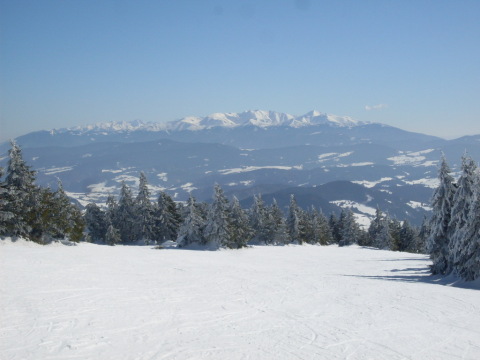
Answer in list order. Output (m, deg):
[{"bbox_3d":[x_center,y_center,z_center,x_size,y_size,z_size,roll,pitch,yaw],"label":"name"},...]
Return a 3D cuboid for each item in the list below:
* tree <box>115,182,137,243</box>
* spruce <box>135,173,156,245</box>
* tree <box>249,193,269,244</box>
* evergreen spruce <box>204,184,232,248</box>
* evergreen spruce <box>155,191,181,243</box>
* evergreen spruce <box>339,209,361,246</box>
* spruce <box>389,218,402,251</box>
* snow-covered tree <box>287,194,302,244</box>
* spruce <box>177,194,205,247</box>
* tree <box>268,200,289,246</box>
[{"bbox_3d":[-8.892,2.546,88.000,1.720,4.860,1.720,0,3,0],"label":"tree"},{"bbox_3d":[-7.236,2.182,86.000,1.840,5.510,1.840,0,3,0],"label":"spruce"},{"bbox_3d":[1.455,2.986,86.000,1.610,3.750,1.610,0,3,0],"label":"tree"},{"bbox_3d":[-1.493,2.535,78.000,1.940,4.440,1.940,0,3,0],"label":"evergreen spruce"},{"bbox_3d":[-5.513,2.833,86.000,2.070,4.060,2.070,0,3,0],"label":"evergreen spruce"},{"bbox_3d":[8.287,3.595,85.000,1.660,2.880,1.660,0,3,0],"label":"evergreen spruce"},{"bbox_3d":[11.629,4.076,84.000,1.200,2.390,1.200,0,3,0],"label":"spruce"},{"bbox_3d":[4.124,2.989,85.000,1.360,3.780,1.360,0,3,0],"label":"snow-covered tree"},{"bbox_3d":[-3.403,2.812,78.000,2.010,3.610,2.010,0,3,0],"label":"spruce"},{"bbox_3d":[2.910,3.178,86.000,1.610,3.520,1.610,0,3,0],"label":"tree"}]

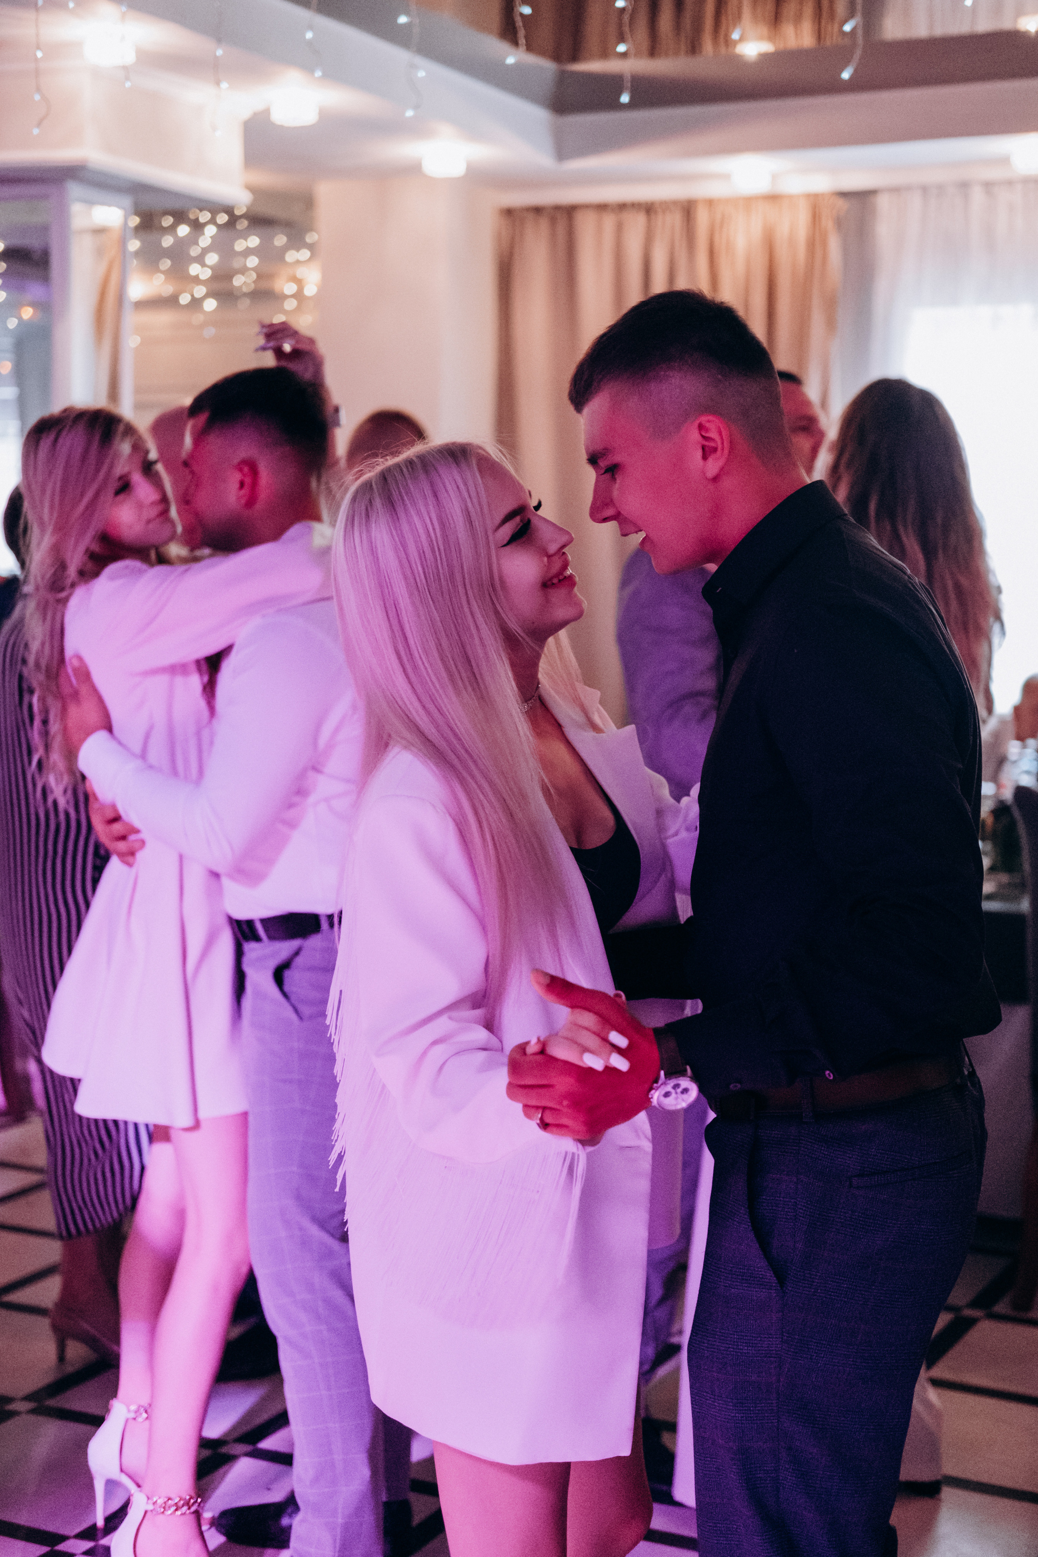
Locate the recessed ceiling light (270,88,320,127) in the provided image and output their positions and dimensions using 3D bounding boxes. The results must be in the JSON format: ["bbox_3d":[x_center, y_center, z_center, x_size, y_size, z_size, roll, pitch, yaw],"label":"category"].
[{"bbox_3d":[-0.537,-1.607,5.500,0.112,0.070,0.112,1,6,0],"label":"recessed ceiling light"}]

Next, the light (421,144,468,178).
[{"bbox_3d":[-0.199,-1.648,6.130,0.112,0.070,0.112,1,6,0],"label":"light"}]

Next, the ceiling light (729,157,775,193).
[{"bbox_3d":[0.657,-1.688,6.460,0.112,0.070,0.112,1,6,0],"label":"ceiling light"}]

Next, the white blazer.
[{"bbox_3d":[-0.002,0.284,2.280,0.380,0.770,0.450,4,7,32],"label":"white blazer"}]

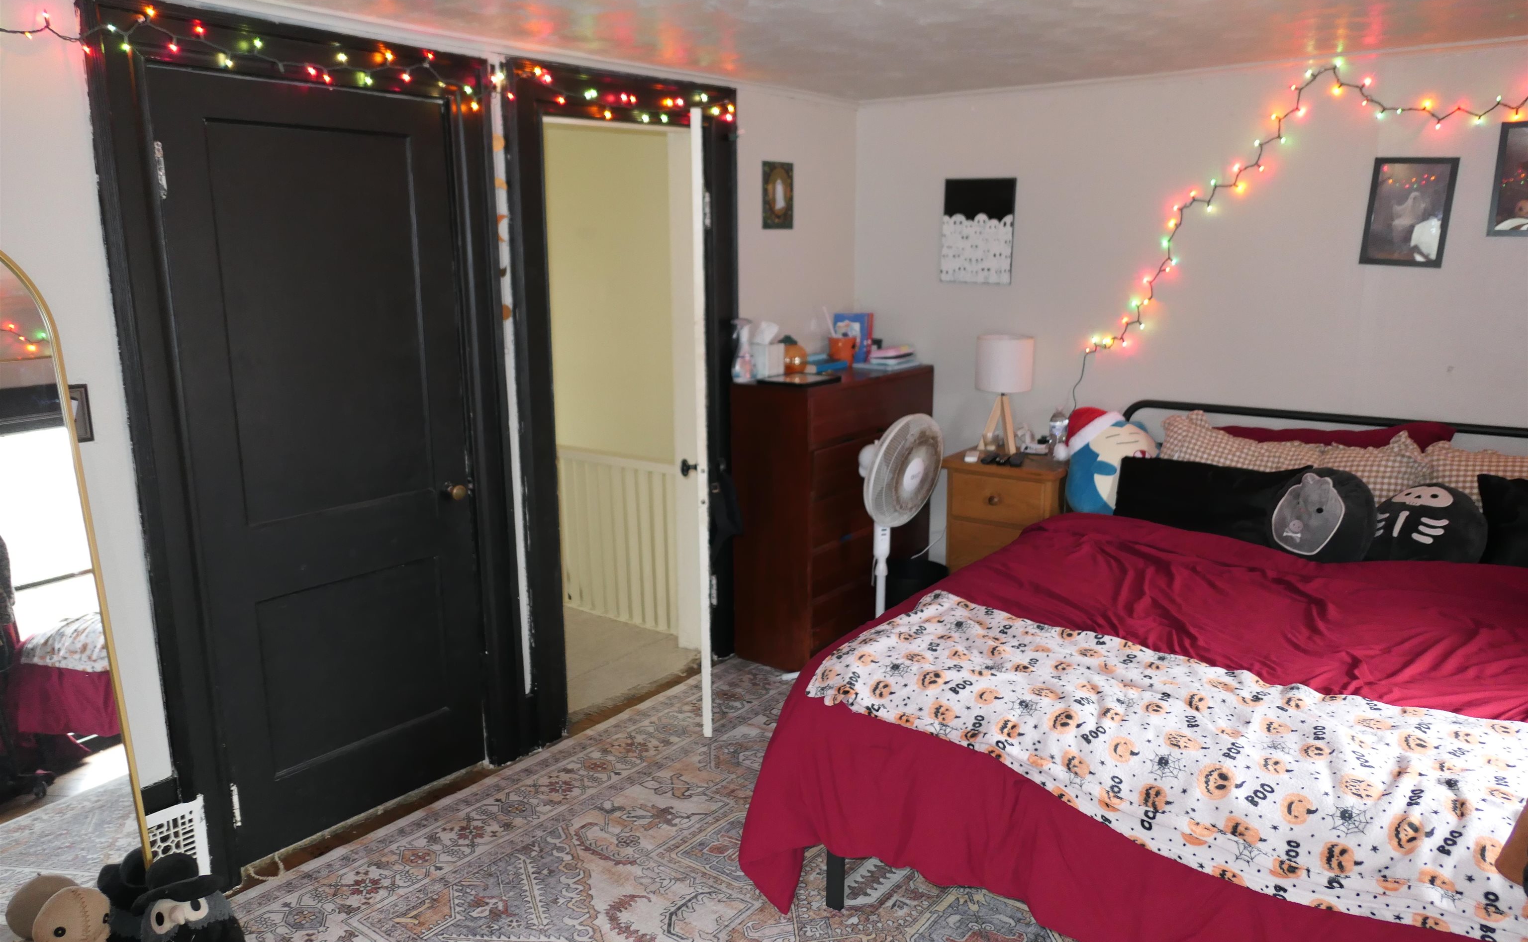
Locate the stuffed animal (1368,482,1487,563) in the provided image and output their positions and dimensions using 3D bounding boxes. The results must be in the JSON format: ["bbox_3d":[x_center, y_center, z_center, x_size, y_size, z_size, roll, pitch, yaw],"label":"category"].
[{"bbox_3d":[1.936,0.171,2.968,0.340,0.300,0.240,13,-2,45],"label":"stuffed animal"}]

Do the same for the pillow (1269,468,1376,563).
[{"bbox_3d":[1.690,0.149,3.092,0.220,0.330,0.330,10,4,-38],"label":"pillow"}]

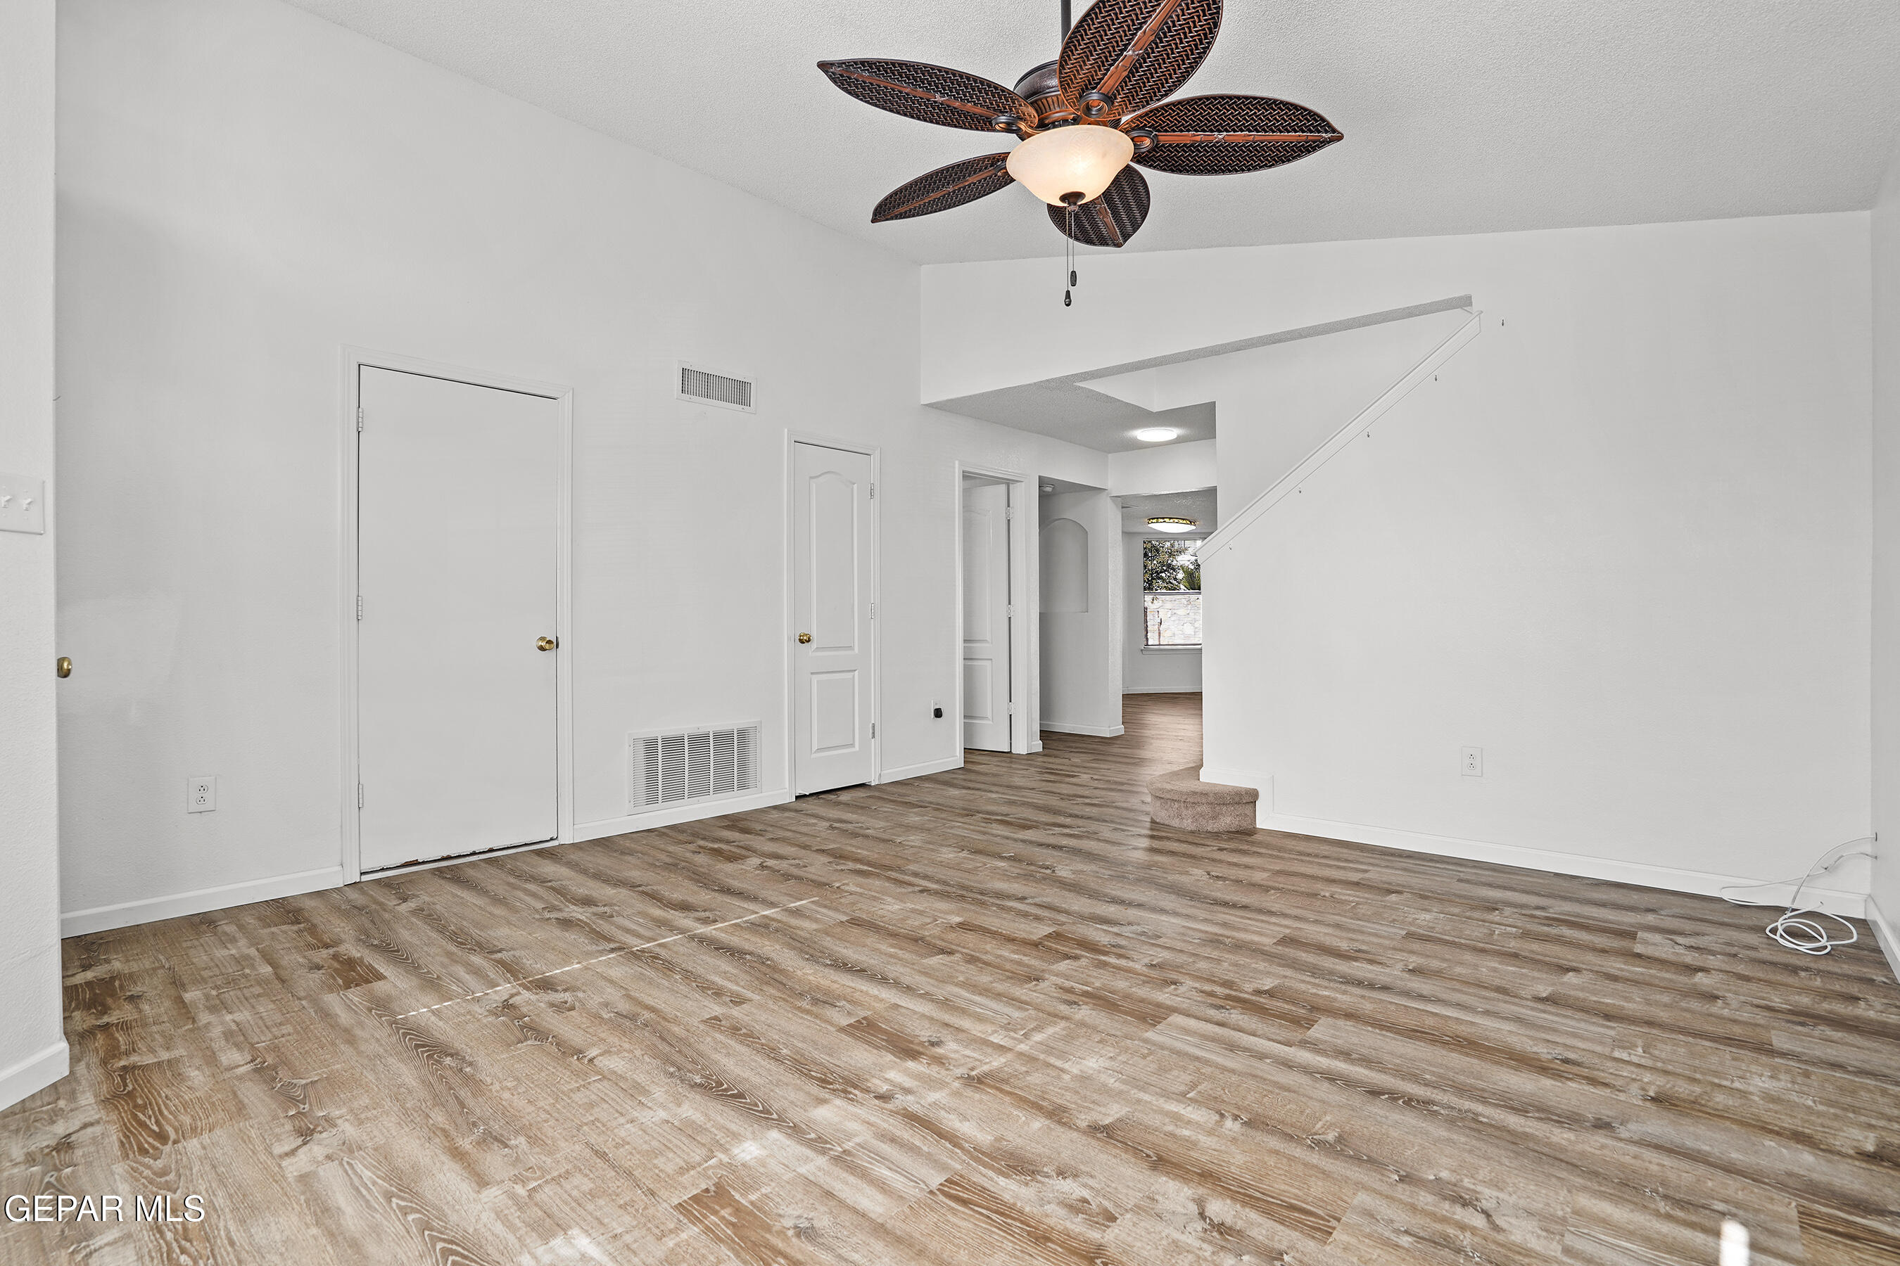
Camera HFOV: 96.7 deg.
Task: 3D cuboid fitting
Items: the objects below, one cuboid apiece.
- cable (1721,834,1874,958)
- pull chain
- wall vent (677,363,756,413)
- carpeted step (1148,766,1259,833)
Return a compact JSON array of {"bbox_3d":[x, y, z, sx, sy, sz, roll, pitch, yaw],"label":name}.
[{"bbox_3d":[2.737,0.809,2.732,0.360,0.310,0.560,0,0,42],"label":"cable"},{"bbox_3d":[0.297,-0.934,2.100,0.030,0.251,0.022,0,0,0],"label":"pull chain"},{"bbox_3d":[-1.234,-1.297,4.484,0.020,0.200,0.475,0,0,42],"label":"wall vent"},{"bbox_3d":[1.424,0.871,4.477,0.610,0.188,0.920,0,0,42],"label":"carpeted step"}]

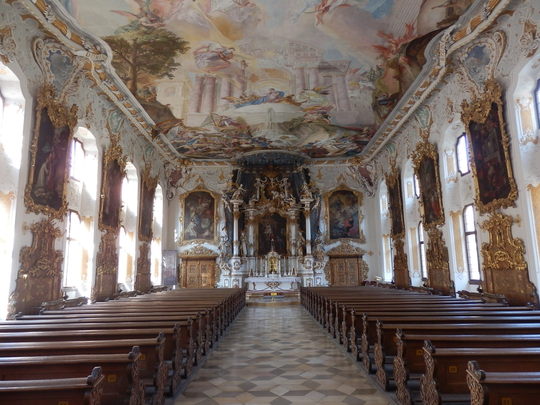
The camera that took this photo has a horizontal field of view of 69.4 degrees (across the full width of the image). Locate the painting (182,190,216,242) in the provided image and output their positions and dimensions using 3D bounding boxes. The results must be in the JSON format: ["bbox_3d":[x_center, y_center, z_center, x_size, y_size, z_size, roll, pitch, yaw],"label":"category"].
[{"bbox_3d":[-5.070,0.989,28.151,2.419,3.789,0.150,-1,-10,0],"label":"painting"}]

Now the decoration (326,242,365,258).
[{"bbox_3d":[5.346,3.397,27.617,2.973,1.126,0.350,-1,-10,0],"label":"decoration"}]

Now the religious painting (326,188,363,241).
[{"bbox_3d":[5.376,0.844,28.150,2.525,3.790,0.150,-1,-10,0],"label":"religious painting"}]

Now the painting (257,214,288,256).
[{"bbox_3d":[0.110,2.380,28.521,2.194,3.110,0.200,-1,-10,0],"label":"painting"}]

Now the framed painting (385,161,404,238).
[{"bbox_3d":[6.988,0.102,21.747,0.250,3.750,1.950,-1,-10,0],"label":"framed painting"}]

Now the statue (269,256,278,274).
[{"bbox_3d":[0.248,4.272,26.460,0.658,1.206,0.350,-1,-10,0],"label":"statue"}]

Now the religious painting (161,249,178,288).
[{"bbox_3d":[-6.510,4.308,25.455,1.078,2.298,0.100,0,-10,-6],"label":"religious painting"}]

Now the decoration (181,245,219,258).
[{"bbox_3d":[-4.995,3.470,27.631,2.693,0.986,0.350,-1,-10,0],"label":"decoration"}]

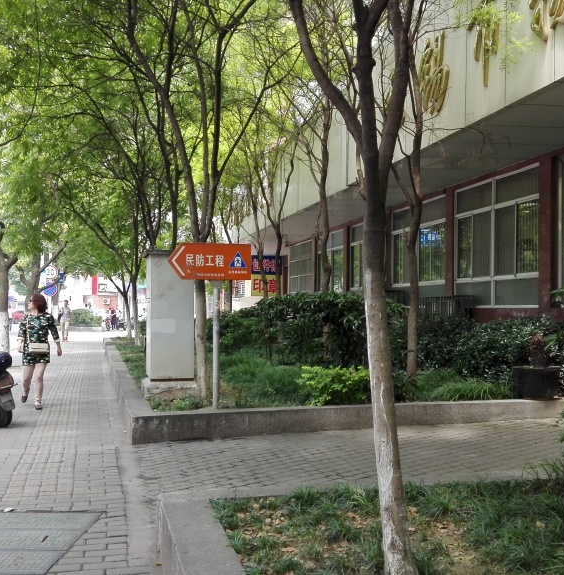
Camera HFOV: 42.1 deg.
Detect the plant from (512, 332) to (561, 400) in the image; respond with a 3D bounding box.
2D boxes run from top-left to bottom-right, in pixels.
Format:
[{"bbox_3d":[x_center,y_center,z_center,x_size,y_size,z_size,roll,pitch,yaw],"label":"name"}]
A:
[{"bbox_3d":[3.250,0.979,9.350,0.600,0.850,0.600,0,-1,-15],"label":"plant"}]

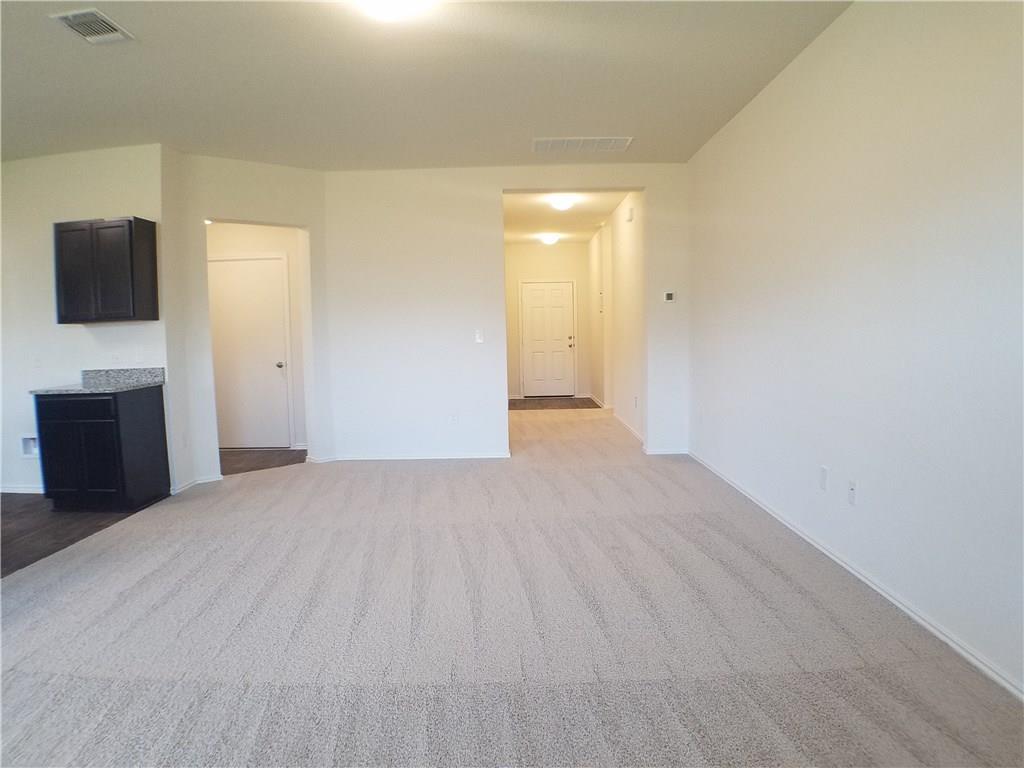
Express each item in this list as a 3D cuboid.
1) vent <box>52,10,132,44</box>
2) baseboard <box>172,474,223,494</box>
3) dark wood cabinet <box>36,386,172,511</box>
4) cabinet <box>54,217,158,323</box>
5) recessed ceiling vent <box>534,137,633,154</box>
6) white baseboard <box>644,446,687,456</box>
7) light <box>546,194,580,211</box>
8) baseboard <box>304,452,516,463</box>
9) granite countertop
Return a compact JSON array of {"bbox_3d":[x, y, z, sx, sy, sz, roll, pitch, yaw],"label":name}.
[{"bbox_3d":[-2.043,-1.736,3.755,0.260,0.025,0.360,-1,4,6],"label":"vent"},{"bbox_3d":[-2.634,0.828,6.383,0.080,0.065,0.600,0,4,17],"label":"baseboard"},{"bbox_3d":[-3.056,0.474,5.803,0.612,0.874,0.612,-1,4,3],"label":"dark wood cabinet"},{"bbox_3d":[-3.043,-0.838,5.784,0.606,0.752,0.310,-1,4,3],"label":"cabinet"},{"bbox_3d":[0.585,-1.996,6.444,0.800,0.025,0.500,-1,4,0],"label":"recessed ceiling vent"},{"bbox_3d":[1.506,0.653,7.446,0.400,0.065,0.025,-1,4,0],"label":"white baseboard"},{"bbox_3d":[0.590,-2.074,8.902,0.340,0.110,0.340,-1,4,0],"label":"light"},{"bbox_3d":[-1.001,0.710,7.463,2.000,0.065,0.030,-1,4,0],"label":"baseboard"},{"bbox_3d":[-3.070,-0.028,5.757,0.655,0.136,0.640,-1,4,3],"label":"granite countertop"}]

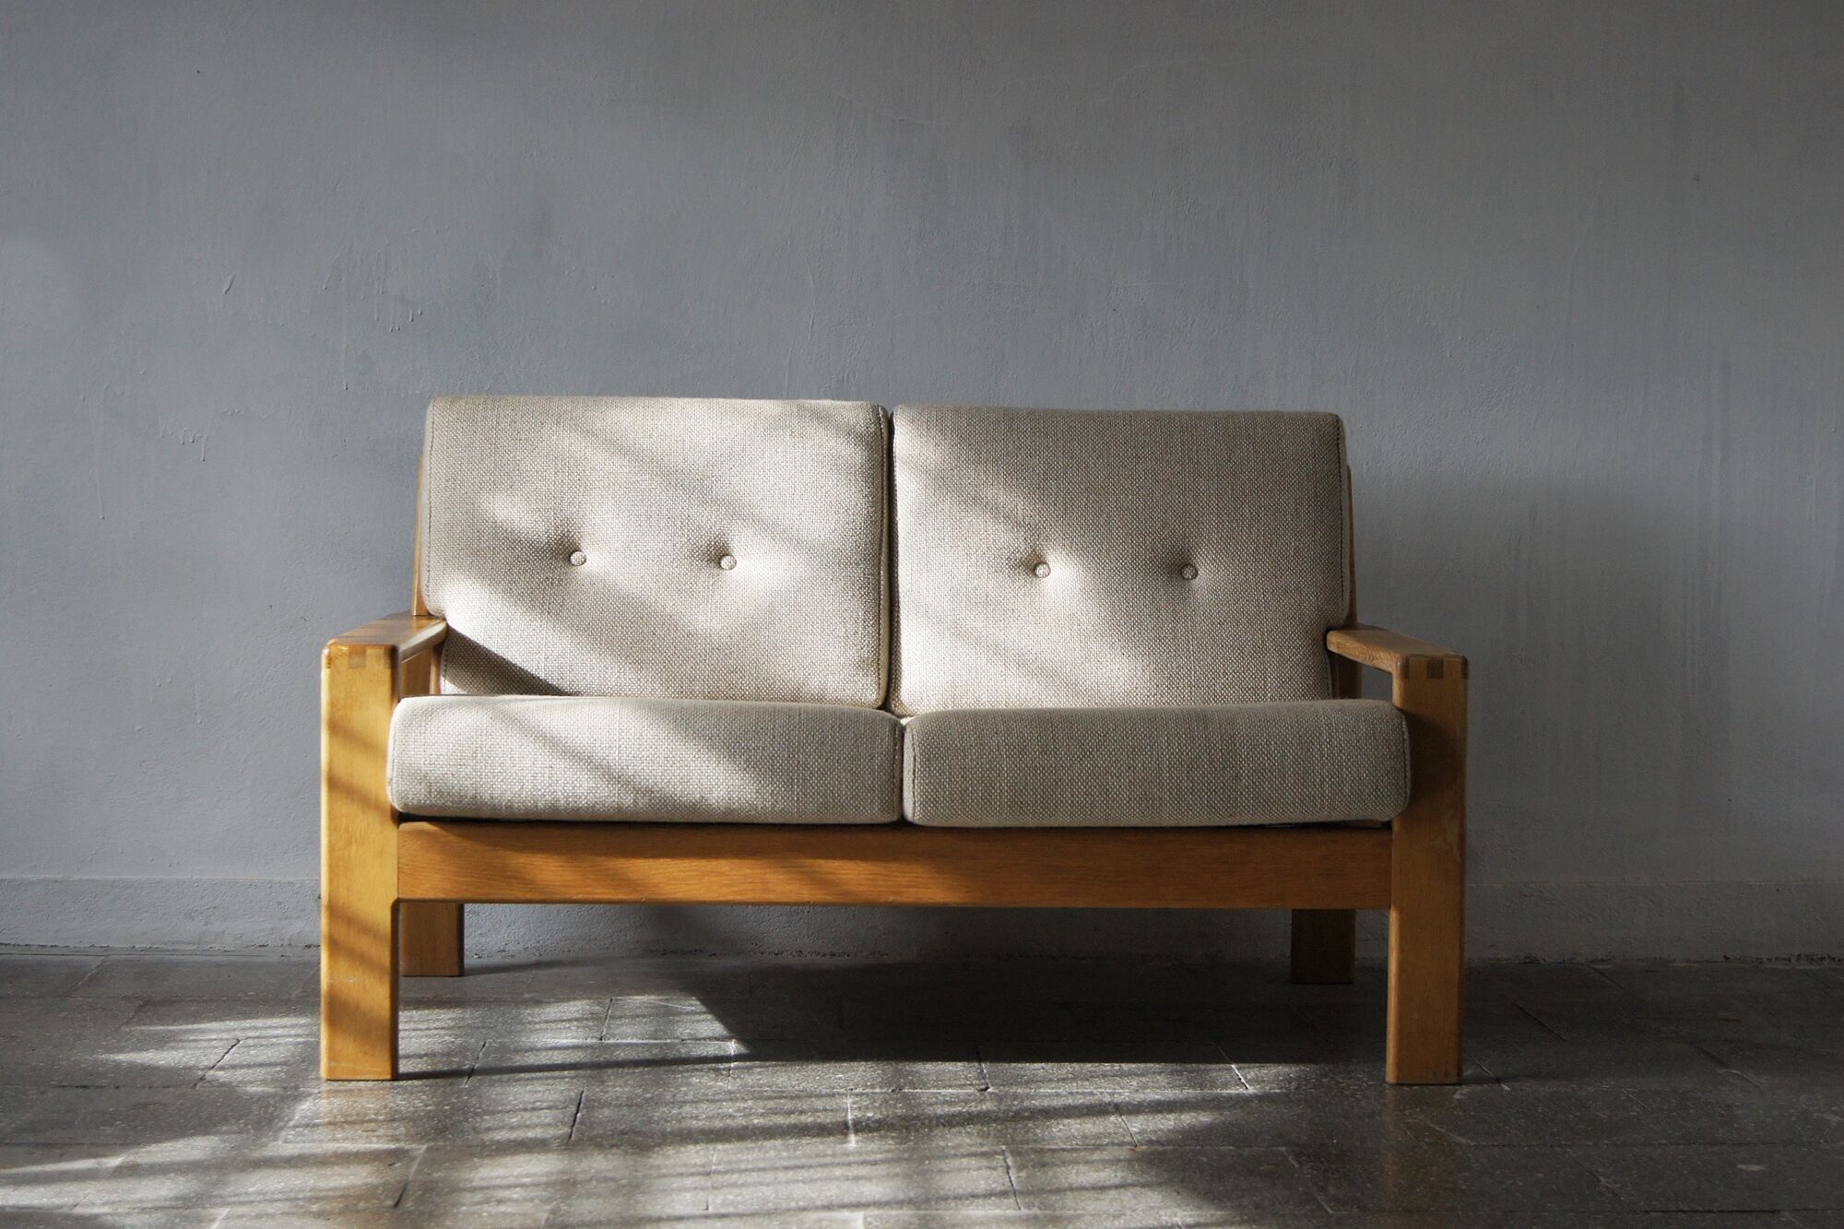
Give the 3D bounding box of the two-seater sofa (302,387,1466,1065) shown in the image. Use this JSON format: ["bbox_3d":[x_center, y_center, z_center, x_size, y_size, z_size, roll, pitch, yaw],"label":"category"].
[{"bbox_3d":[-0.043,0.126,4.067,1.355,0.822,0.900,1,2,-2],"label":"two-seater sofa"}]

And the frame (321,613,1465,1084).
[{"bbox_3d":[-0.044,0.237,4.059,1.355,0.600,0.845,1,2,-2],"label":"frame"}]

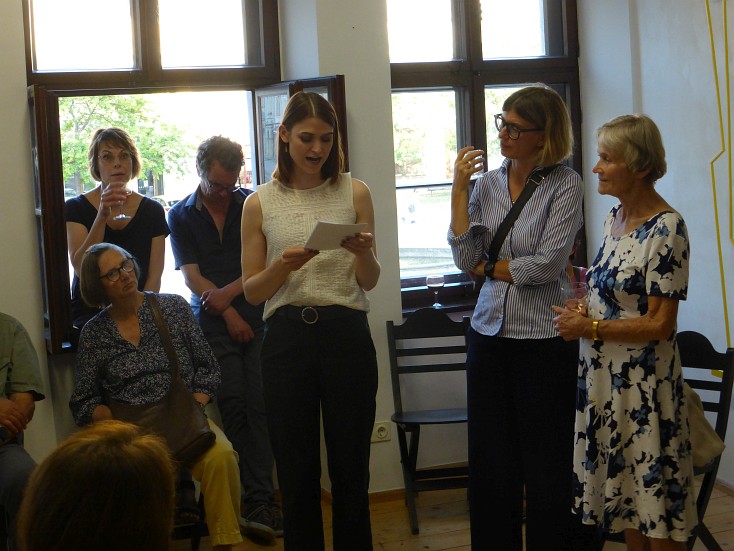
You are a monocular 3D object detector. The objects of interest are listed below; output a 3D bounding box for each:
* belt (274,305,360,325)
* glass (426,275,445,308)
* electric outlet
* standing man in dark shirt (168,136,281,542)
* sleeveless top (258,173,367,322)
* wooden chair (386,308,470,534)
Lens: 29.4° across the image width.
[{"bbox_3d":[-0.146,0.114,4.140,0.290,0.045,0.210,-3,3,-4],"label":"belt"},{"bbox_3d":[0.322,0.074,6.488,0.080,0.151,0.080,-4,3,-10],"label":"glass"},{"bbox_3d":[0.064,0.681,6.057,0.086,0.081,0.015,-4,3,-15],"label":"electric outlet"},{"bbox_3d":[-0.573,0.246,5.626,0.460,1.600,0.470,-4,3,-12],"label":"standing man in dark shirt"},{"bbox_3d":[-0.159,-0.089,4.150,0.330,0.430,0.235,-3,3,-4],"label":"sleeveless top"},{"bbox_3d":[0.310,0.569,5.737,0.380,0.850,0.490,-3,3,-6],"label":"wooden chair"}]

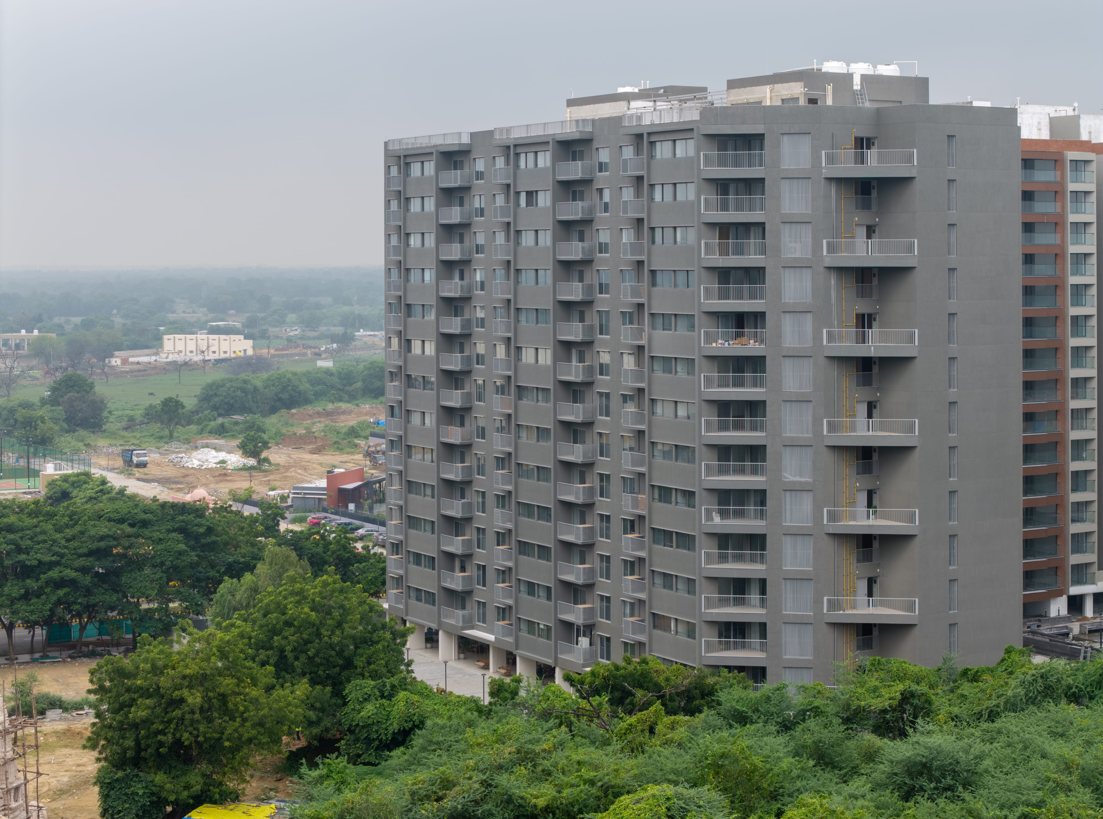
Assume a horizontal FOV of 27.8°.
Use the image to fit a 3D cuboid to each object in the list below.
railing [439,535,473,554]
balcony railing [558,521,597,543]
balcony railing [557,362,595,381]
[{"bbox_3d":[-7.744,10.999,183.157,1.200,1.150,3.570,-2,3,-30],"label":"railing"},{"bbox_3d":[1.864,9.142,166.460,1.200,1.150,3.570,-2,3,-30],"label":"balcony railing"},{"bbox_3d":[1.832,-2.852,166.516,1.200,1.150,3.570,-2,3,-30],"label":"balcony railing"}]

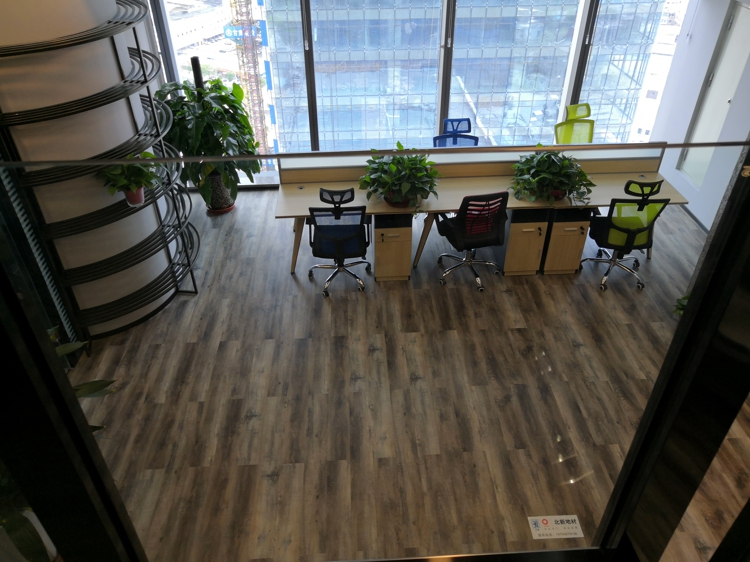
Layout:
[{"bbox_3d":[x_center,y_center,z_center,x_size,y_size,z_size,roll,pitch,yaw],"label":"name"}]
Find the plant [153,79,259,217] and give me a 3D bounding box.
[{"bbox_3d":[-1.699,-1.392,6.121,1.000,1.480,0.920,-2,37,-2],"label":"plant"}]

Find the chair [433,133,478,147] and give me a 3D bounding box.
[{"bbox_3d":[0.827,-1.022,5.928,0.620,1.090,0.620,-2,37,-2],"label":"chair"}]

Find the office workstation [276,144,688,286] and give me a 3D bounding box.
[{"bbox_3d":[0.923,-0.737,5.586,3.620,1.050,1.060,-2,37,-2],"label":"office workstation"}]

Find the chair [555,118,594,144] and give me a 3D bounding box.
[{"bbox_3d":[2.246,-1.286,6.257,0.620,1.090,0.620,-14,39,-17],"label":"chair"}]

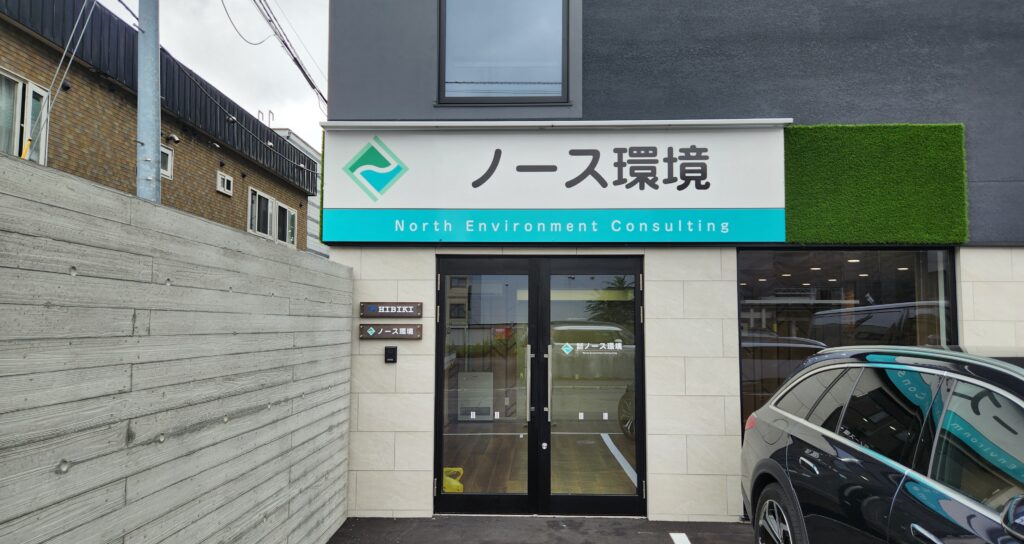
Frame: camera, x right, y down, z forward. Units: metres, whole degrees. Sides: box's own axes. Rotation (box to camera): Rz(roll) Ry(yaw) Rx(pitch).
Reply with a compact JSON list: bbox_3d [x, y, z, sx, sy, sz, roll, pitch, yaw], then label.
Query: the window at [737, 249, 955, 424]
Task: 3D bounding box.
[{"bbox_3d":[2.657,0.865,5.384,1.734,2.096,0.100,0,-5,2],"label":"window"}]

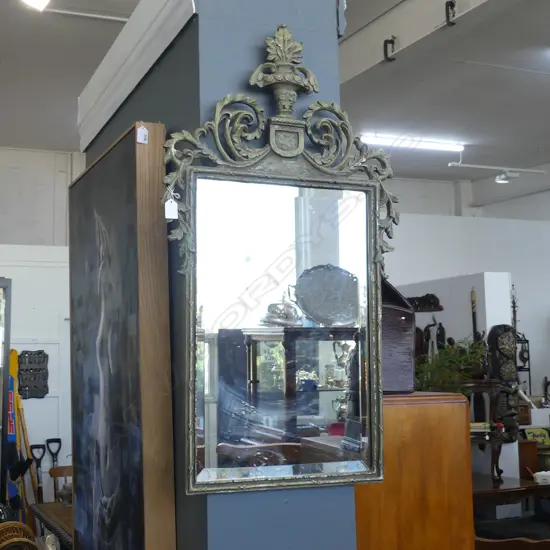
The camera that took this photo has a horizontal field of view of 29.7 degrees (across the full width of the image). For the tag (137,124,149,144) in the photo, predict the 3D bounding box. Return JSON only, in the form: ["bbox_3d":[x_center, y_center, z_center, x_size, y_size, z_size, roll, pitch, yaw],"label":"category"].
[{"bbox_3d":[-0.334,-0.352,2.620,0.029,0.045,0.003,4,-8,-23],"label":"tag"}]

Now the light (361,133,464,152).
[{"bbox_3d":[1.409,-1.335,10.515,1.220,0.085,0.075,1,-6,-25],"label":"light"}]

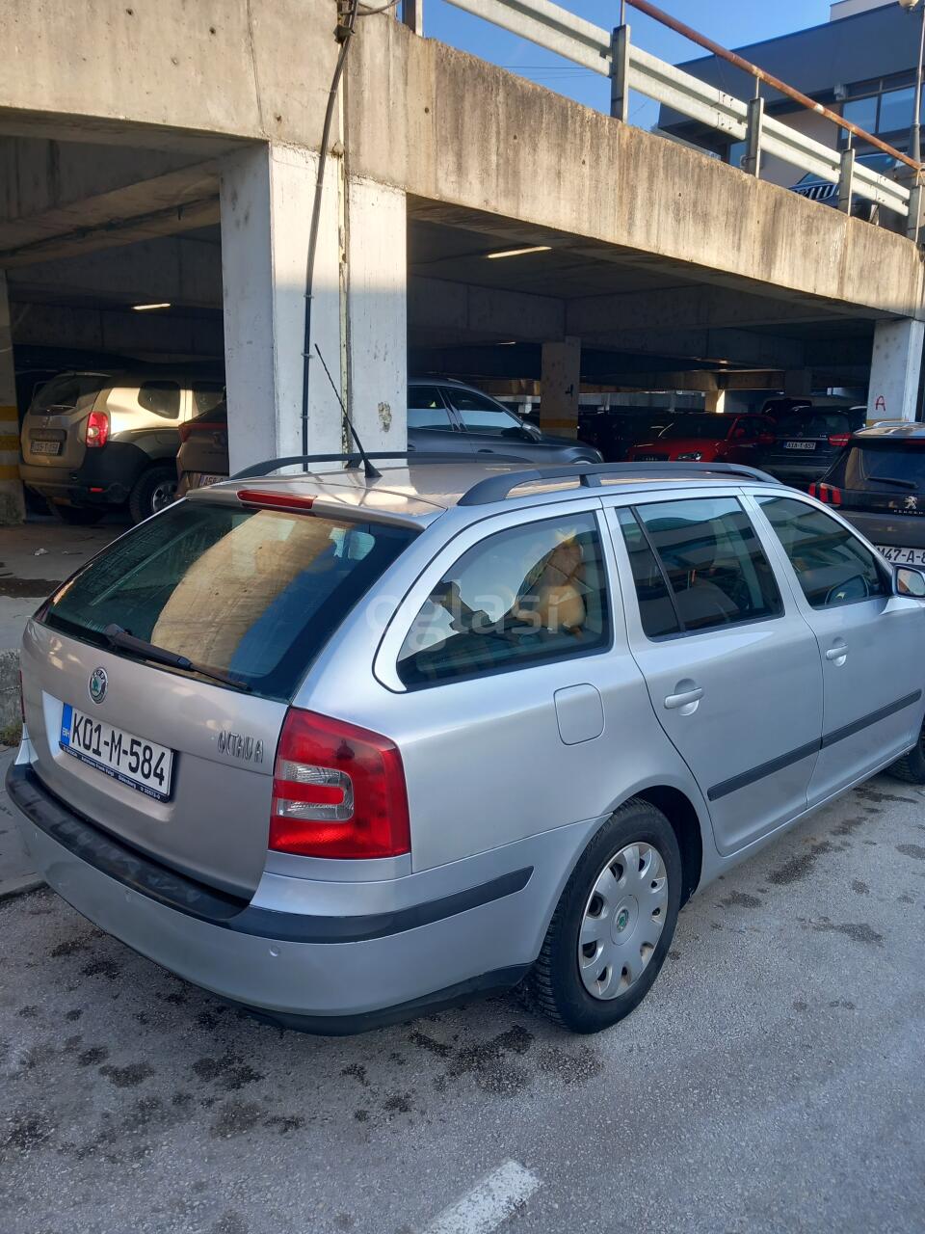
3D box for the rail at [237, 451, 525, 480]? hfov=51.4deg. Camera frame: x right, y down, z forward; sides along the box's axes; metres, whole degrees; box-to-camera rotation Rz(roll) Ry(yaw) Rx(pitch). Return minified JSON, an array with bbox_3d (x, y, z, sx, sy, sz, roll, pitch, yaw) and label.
[{"bbox_3d":[-0.161,-0.561,3.650,0.065,0.112,1.710,11,13,42],"label":"rail"}]

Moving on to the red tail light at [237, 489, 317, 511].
[{"bbox_3d":[-0.496,-0.315,2.573,0.325,0.034,0.042,11,13,42],"label":"red tail light"}]

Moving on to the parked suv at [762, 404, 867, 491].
[{"bbox_3d":[7.163,-2.899,17.531,1.880,1.640,4.600,9,12,43],"label":"parked suv"}]

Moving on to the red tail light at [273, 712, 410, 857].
[{"bbox_3d":[-0.245,0.335,1.921,0.240,0.300,0.185,11,13,42],"label":"red tail light"}]

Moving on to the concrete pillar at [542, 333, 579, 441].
[{"bbox_3d":[1.375,-2.718,13.693,0.410,2.450,0.410,7,11,34],"label":"concrete pillar"}]

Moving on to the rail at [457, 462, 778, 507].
[{"bbox_3d":[0.586,-0.420,2.969,0.065,0.112,1.710,11,13,42],"label":"rail"}]

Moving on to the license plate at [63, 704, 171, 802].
[{"bbox_3d":[-0.840,0.312,2.321,0.525,0.123,0.022,11,3,42],"label":"license plate"}]

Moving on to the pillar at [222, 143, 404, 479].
[{"bbox_3d":[-0.975,-1.633,6.646,0.550,2.680,1.100,9,12,43],"label":"pillar"}]

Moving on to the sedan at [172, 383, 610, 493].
[{"bbox_3d":[-0.425,-1.521,9.255,4.460,1.530,1.850,-8,12,-43],"label":"sedan"}]

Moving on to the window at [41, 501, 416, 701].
[{"bbox_3d":[-0.650,-0.073,2.449,1.180,0.105,0.550,11,53,42],"label":"window"}]

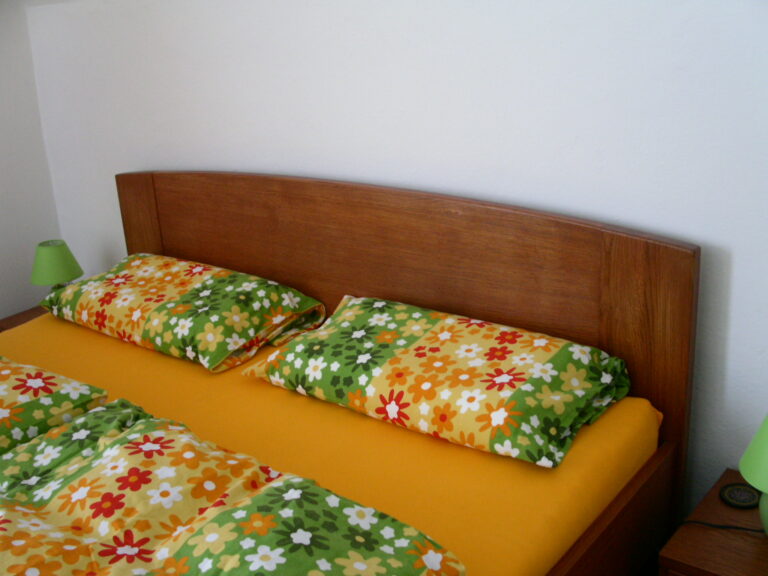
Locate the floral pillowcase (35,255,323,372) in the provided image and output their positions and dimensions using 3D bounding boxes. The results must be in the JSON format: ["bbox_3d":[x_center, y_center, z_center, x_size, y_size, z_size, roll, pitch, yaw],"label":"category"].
[{"bbox_3d":[-0.577,0.035,2.343,0.784,0.137,0.402,11,23,36],"label":"floral pillowcase"}]

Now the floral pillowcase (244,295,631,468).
[{"bbox_3d":[0.097,0.161,1.870,0.804,0.137,0.372,11,23,36],"label":"floral pillowcase"}]

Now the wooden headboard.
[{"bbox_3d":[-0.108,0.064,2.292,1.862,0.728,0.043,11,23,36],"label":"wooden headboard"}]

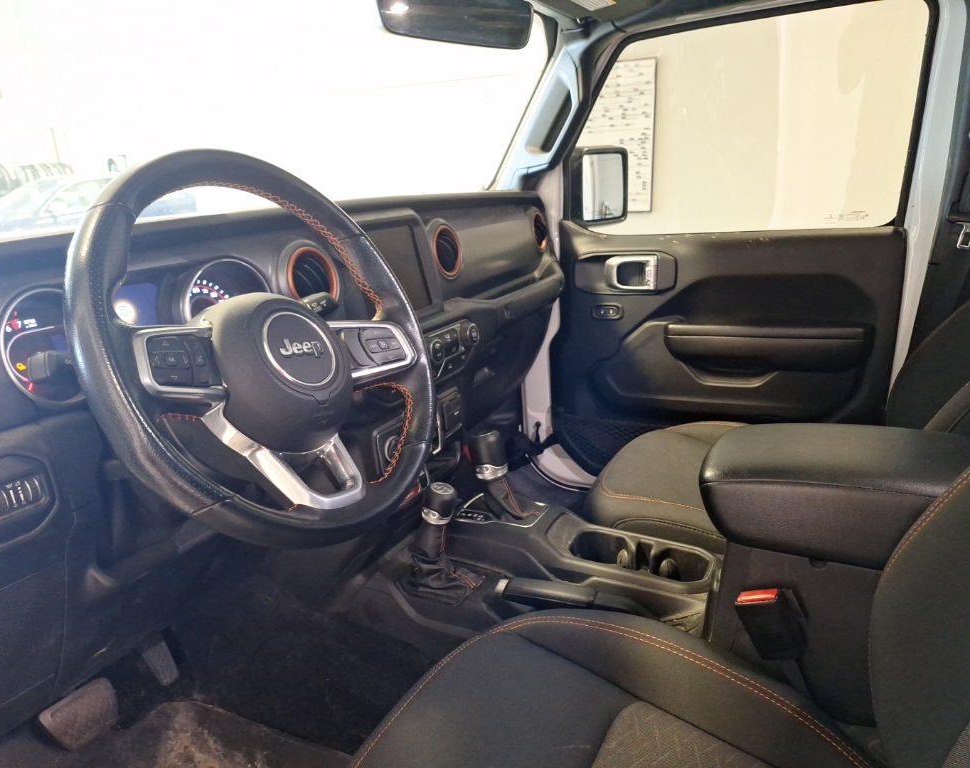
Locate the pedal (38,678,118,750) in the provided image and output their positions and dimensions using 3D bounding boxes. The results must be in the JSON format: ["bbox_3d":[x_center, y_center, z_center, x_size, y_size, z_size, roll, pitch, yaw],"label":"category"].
[{"bbox_3d":[-0.636,0.512,1.062,0.035,0.075,0.100,-32,0,34],"label":"pedal"}]

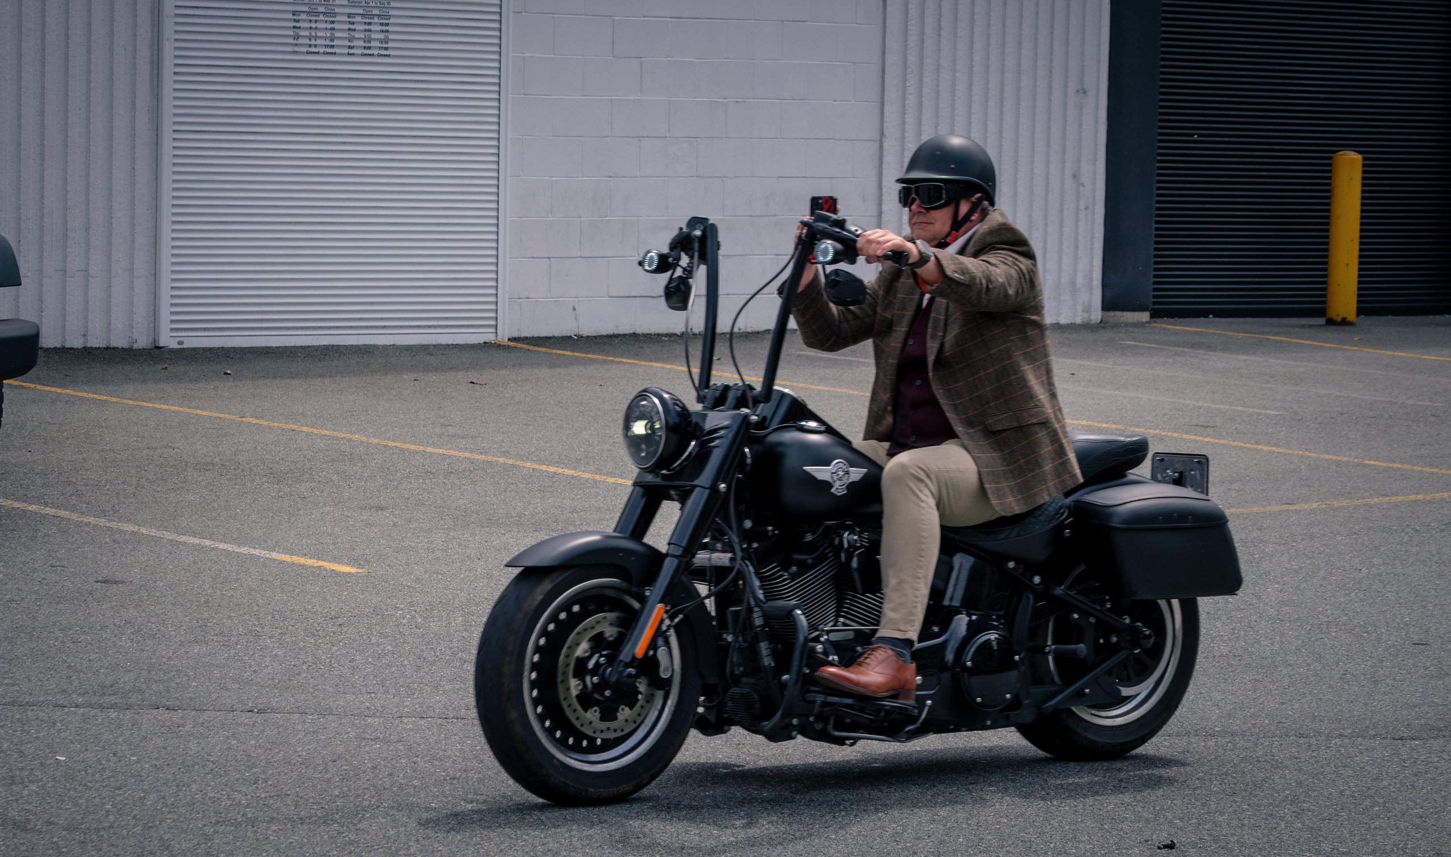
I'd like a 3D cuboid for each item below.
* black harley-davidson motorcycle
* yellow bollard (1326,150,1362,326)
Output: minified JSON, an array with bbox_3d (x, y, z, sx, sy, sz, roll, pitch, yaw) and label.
[{"bbox_3d":[0.361,0.179,9.483,2.320,1.481,0.916,-2,2,-33],"label":"black harley-davidson motorcycle"},{"bbox_3d":[3.611,-1.109,21.160,0.170,1.008,0.170,1,5,0],"label":"yellow bollard"}]

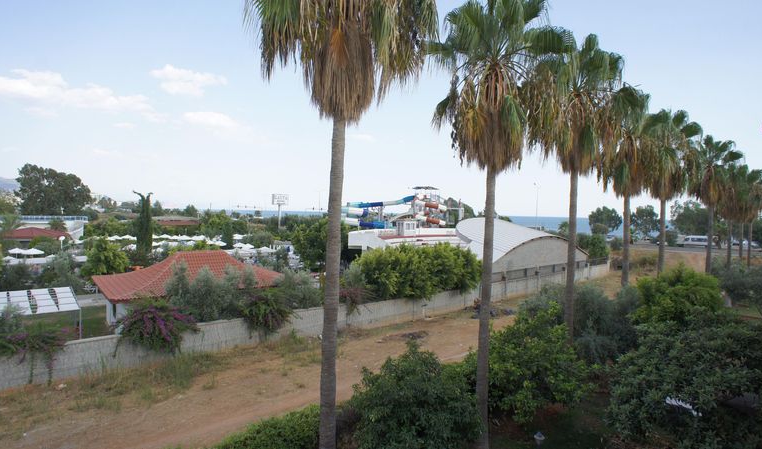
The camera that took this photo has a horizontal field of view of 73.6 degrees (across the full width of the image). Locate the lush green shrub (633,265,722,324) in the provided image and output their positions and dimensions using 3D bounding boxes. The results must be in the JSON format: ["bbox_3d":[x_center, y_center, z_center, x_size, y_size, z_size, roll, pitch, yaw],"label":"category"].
[{"bbox_3d":[15.176,4.043,26.043,4.300,4.000,4.100,1,1,0],"label":"lush green shrub"}]

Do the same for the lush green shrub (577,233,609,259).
[{"bbox_3d":[32.501,3.861,78.084,4.900,5.200,4.600,2,1,23],"label":"lush green shrub"}]

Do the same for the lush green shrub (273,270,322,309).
[{"bbox_3d":[-5.421,4.533,33.033,3.100,3.100,2.900,1,1,0],"label":"lush green shrub"}]

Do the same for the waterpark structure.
[{"bbox_3d":[3.218,-0.883,93.001,22.000,12.000,12.000,1,1,2],"label":"waterpark structure"}]

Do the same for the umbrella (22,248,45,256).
[{"bbox_3d":[-44.774,4.312,65.625,2.800,2.300,2.800,0,1,-34],"label":"umbrella"}]

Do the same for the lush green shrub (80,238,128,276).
[{"bbox_3d":[-26.076,3.707,48.100,4.400,4.650,4.200,1,1,-28],"label":"lush green shrub"}]

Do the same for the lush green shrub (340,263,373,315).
[{"bbox_3d":[-1.825,4.413,35.039,2.300,3.600,2.200,1,1,0],"label":"lush green shrub"}]

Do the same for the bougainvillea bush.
[{"bbox_3d":[-11.955,5.329,27.000,2.000,2.700,3.500,2,2,44],"label":"bougainvillea bush"}]

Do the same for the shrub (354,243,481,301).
[{"bbox_3d":[3.656,4.129,45.329,4.200,5.200,12.500,2,2,44],"label":"shrub"}]

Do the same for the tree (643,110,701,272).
[{"bbox_3d":[16.290,-0.400,28.930,3.700,12.000,3.600,1,1,0],"label":"tree"}]

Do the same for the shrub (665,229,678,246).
[{"bbox_3d":[57.688,2.543,101.038,2.500,3.500,2.400,1,1,0],"label":"shrub"}]

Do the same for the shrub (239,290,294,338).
[{"bbox_3d":[-7.263,5.451,31.920,1.900,2.850,2.600,2,2,44],"label":"shrub"}]

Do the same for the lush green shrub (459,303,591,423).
[{"bbox_3d":[5.103,4.778,17.844,4.400,4.100,4.100,1,1,0],"label":"lush green shrub"}]

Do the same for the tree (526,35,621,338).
[{"bbox_3d":[7.622,-0.594,20.147,3.900,13.600,3.800,1,1,0],"label":"tree"}]

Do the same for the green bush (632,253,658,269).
[{"bbox_3d":[41.431,5.660,80.000,4.100,2.500,3.500,2,1,27],"label":"green bush"}]

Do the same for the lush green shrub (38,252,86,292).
[{"bbox_3d":[-28.281,4.225,45.038,4.100,3.500,3.800,1,1,0],"label":"lush green shrub"}]

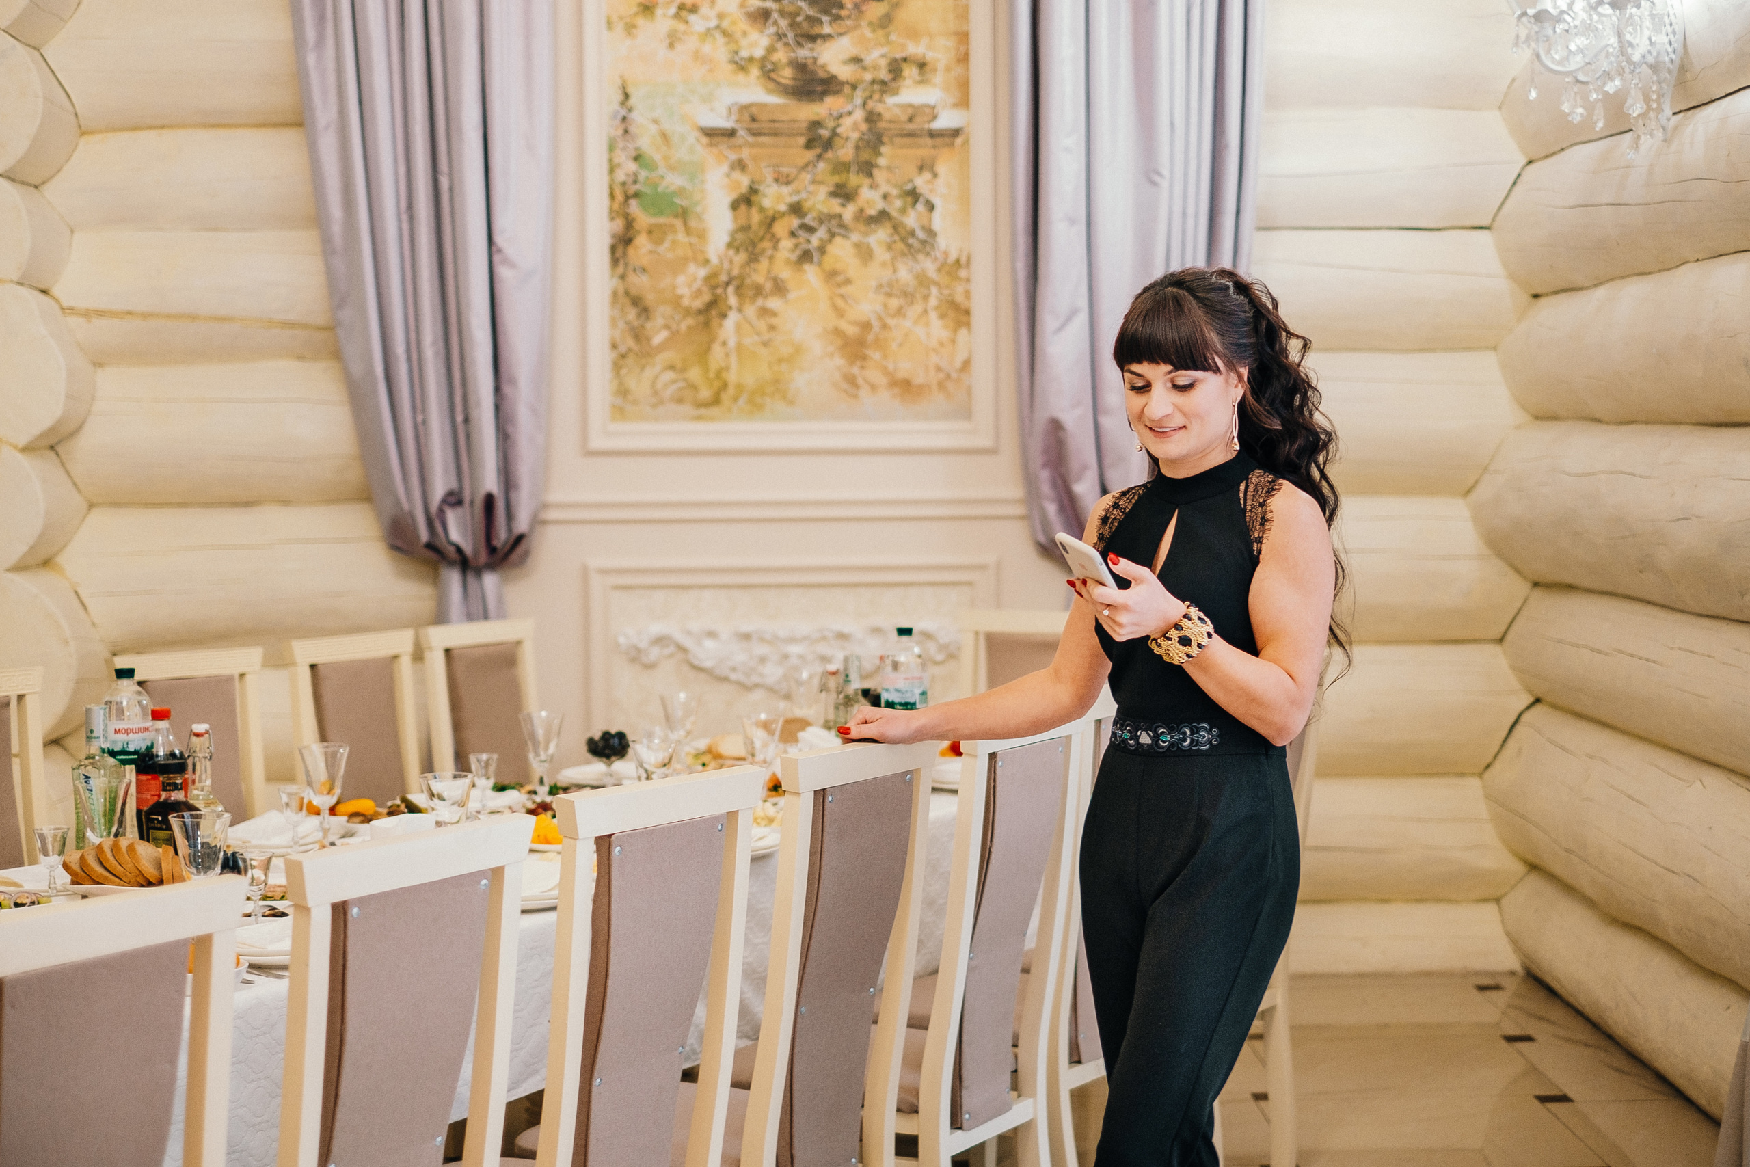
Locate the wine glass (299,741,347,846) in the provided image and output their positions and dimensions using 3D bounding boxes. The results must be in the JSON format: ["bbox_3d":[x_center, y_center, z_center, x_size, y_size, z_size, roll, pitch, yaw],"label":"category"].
[{"bbox_3d":[-0.915,0.356,4.285,0.083,0.175,0.083,0,3,0],"label":"wine glass"}]

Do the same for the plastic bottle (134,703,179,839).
[{"bbox_3d":[-1.088,0.334,3.937,0.086,0.285,0.086,-1,3,-11],"label":"plastic bottle"}]

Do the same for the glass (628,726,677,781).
[{"bbox_3d":[-0.425,0.356,4.987,0.095,0.100,0.095,0,3,0],"label":"glass"}]

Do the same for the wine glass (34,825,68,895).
[{"bbox_3d":[-1.232,0.422,3.857,0.052,0.110,0.052,0,3,0],"label":"wine glass"}]

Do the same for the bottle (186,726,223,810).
[{"bbox_3d":[-1.037,0.349,3.977,0.074,0.260,0.074,-1,3,-11],"label":"bottle"}]

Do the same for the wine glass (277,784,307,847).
[{"bbox_3d":[-0.973,0.393,4.303,0.050,0.105,0.050,0,3,0],"label":"wine glass"}]

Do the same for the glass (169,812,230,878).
[{"bbox_3d":[-1.057,0.415,4.045,0.095,0.100,0.095,0,3,0],"label":"glass"}]

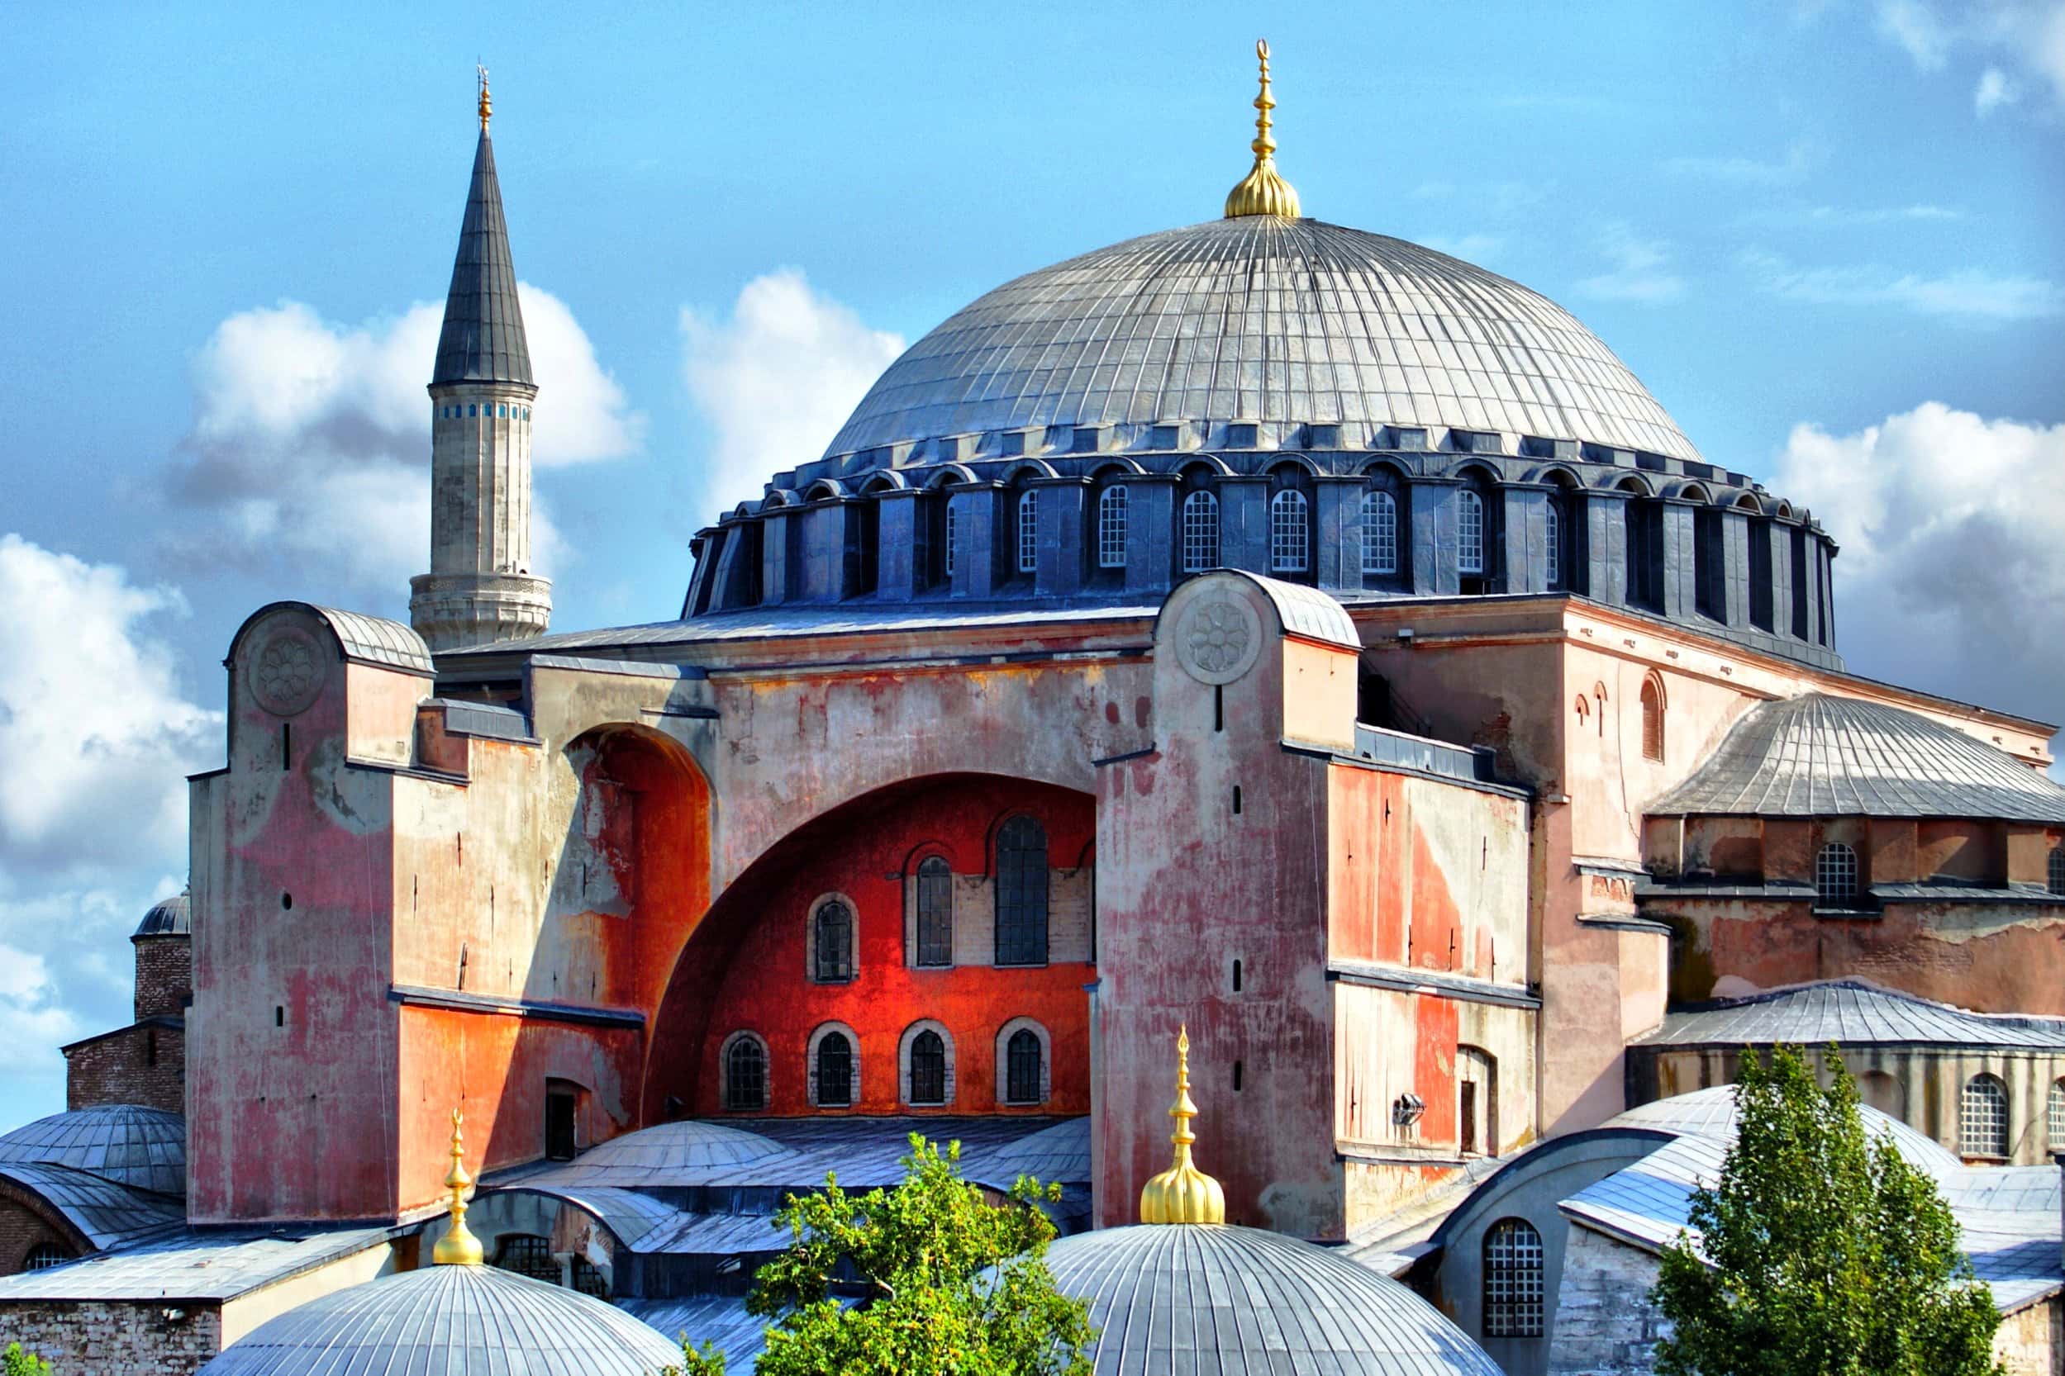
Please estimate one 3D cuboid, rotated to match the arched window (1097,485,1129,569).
[{"bbox_3d":[2.573,-4.841,194.700,1.100,2.500,0.350,-2,-7,17],"label":"arched window"}]

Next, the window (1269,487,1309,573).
[{"bbox_3d":[7.616,-4.601,189.378,1.130,2.470,0.300,0,-6,-1],"label":"window"}]

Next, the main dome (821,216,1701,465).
[{"bbox_3d":[7.475,-11.261,207.385,28.600,8.220,28.600,0,-6,2],"label":"main dome"}]

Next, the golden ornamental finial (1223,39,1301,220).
[{"bbox_3d":[7.641,-18.508,212.764,2.500,6.000,2.500,0,-7,0],"label":"golden ornamental finial"}]

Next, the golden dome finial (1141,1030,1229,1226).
[{"bbox_3d":[2.936,8.509,125.000,1.650,3.900,1.650,0,-7,0],"label":"golden dome finial"}]

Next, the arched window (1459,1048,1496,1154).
[{"bbox_3d":[11.939,11.130,172.991,0.400,2.950,2.350,-3,-7,26],"label":"arched window"}]

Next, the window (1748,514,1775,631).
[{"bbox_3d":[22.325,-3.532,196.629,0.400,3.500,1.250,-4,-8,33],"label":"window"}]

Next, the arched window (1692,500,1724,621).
[{"bbox_3d":[20.420,-3.830,194.243,0.400,3.500,1.250,-6,-9,43],"label":"arched window"}]

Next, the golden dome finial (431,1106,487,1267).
[{"bbox_3d":[-12.528,10.874,140.098,1.120,3.500,1.120,0,-6,0],"label":"golden dome finial"}]

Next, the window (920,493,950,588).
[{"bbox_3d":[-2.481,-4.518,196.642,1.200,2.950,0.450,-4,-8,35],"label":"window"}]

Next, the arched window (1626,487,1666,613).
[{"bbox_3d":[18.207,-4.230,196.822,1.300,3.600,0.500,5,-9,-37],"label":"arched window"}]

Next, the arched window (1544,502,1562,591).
[{"bbox_3d":[15.561,-4.425,195.919,1.100,2.600,0.350,4,-8,-28],"label":"arched window"}]

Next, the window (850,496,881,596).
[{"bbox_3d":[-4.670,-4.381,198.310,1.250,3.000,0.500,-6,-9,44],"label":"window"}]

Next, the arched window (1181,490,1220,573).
[{"bbox_3d":[4.964,-4.605,189.559,1.130,2.470,0.300,-1,-6,8],"label":"arched window"}]

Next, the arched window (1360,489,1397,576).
[{"bbox_3d":[10.228,-4.607,189.606,1.130,2.470,0.300,1,-6,-9],"label":"arched window"}]

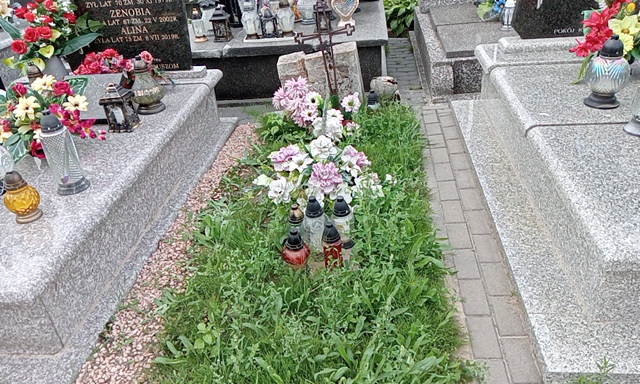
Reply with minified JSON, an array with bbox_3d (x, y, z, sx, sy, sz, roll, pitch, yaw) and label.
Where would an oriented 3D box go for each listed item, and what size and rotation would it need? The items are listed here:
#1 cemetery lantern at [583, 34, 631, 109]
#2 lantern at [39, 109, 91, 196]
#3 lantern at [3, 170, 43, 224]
[{"bbox_3d":[1.375,-0.581,2.466,0.200,0.328,0.200,-1,30,7],"label":"cemetery lantern"},{"bbox_3d":[-1.073,-0.170,2.147,0.133,0.356,0.133,-1,30,7],"label":"lantern"},{"bbox_3d":[-1.154,0.014,1.996,0.130,0.199,0.130,-1,30,7],"label":"lantern"}]

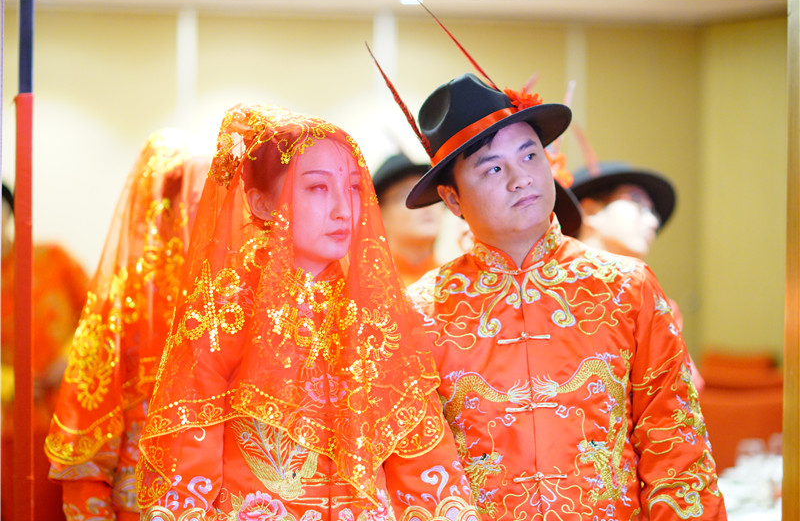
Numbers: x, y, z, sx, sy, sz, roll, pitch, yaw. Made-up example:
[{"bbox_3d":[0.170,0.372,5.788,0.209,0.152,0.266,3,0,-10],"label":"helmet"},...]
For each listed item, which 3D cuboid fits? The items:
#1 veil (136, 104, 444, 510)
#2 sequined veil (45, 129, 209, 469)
[{"bbox_3d":[-0.165,0.069,2.850,0.460,0.610,0.420,0,-1,-27],"label":"veil"},{"bbox_3d":[-0.406,0.066,3.370,0.460,0.610,0.420,0,-1,-30],"label":"sequined veil"}]

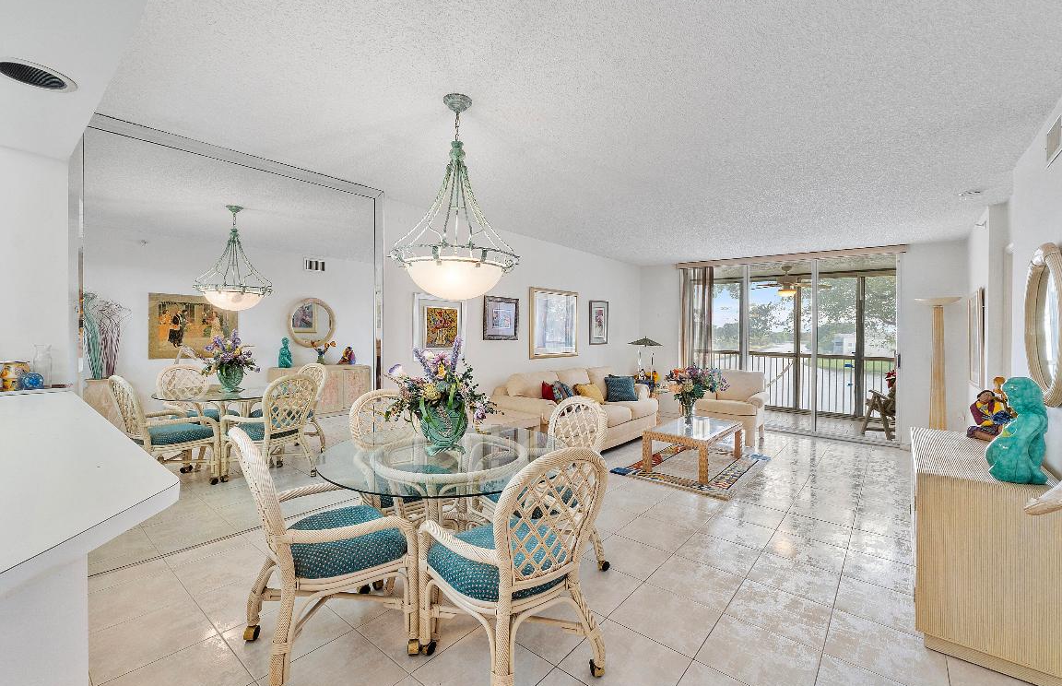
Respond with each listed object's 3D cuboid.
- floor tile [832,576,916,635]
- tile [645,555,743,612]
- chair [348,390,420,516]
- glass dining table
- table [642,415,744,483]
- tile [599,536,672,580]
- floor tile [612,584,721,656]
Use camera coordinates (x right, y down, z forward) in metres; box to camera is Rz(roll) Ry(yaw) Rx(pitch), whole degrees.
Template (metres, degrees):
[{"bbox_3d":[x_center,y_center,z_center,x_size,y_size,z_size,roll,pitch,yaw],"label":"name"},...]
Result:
[{"bbox_3d":[1.765,1.306,2.194,0.400,0.012,0.400,2,1,40],"label":"floor tile"},{"bbox_3d":[0.900,1.300,2.414,0.403,0.010,0.403,2,1,40],"label":"tile"},{"bbox_3d":[-0.749,0.783,2.646,0.580,0.950,0.620,0,1,-38],"label":"chair"},{"bbox_3d":[-0.390,0.900,2.169,1.226,0.745,1.226,2,1,40],"label":"glass dining table"},{"bbox_3d":[1.734,1.076,4.678,0.635,0.390,1.185,2,1,38],"label":"table"},{"bbox_3d":[0.588,1.289,2.673,0.403,0.010,0.403,2,1,40],"label":"tile"},{"bbox_3d":[0.641,1.301,2.103,0.403,0.010,0.403,2,1,40],"label":"floor tile"}]

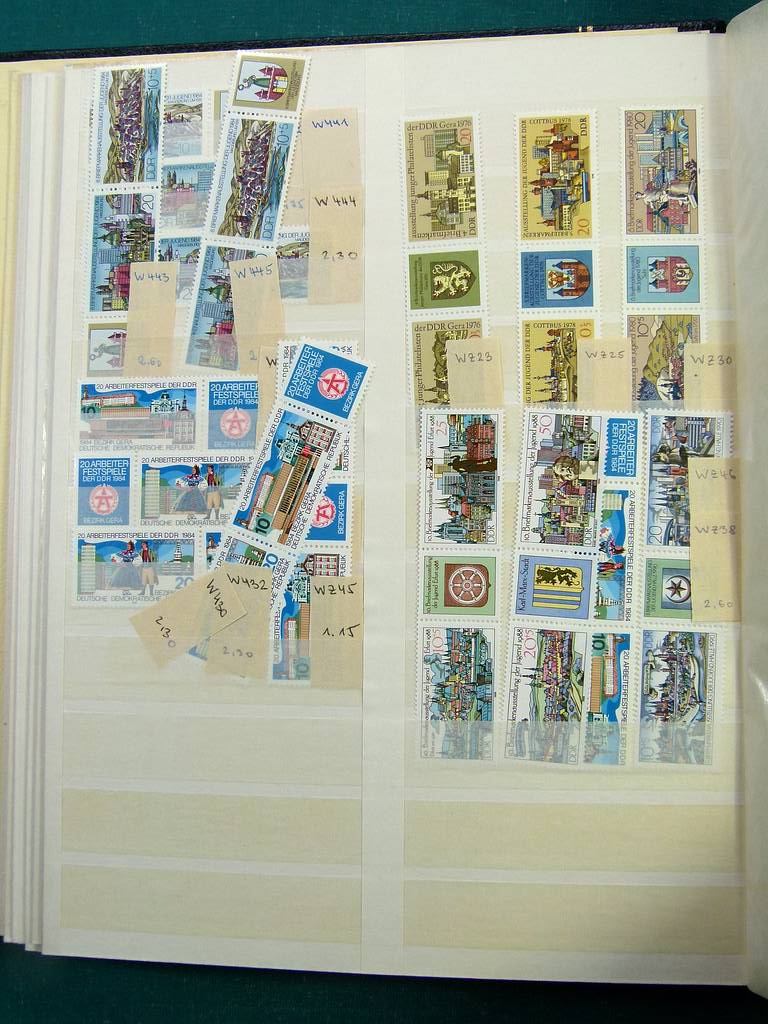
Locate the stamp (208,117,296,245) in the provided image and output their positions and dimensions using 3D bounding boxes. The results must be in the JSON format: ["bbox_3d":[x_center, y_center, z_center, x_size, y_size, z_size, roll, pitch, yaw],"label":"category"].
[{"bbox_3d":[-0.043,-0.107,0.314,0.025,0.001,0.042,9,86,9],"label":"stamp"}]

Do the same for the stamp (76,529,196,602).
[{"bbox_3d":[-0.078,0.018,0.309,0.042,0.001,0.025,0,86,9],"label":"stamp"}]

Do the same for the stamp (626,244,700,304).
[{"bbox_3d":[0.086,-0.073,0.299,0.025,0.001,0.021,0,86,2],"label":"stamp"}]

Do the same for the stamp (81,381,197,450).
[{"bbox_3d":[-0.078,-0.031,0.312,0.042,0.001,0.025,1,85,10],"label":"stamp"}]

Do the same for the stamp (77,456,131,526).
[{"bbox_3d":[-0.094,-0.007,0.329,0.019,0.001,0.024,-1,87,11],"label":"stamp"}]

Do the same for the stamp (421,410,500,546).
[{"bbox_3d":[0.024,-0.010,0.300,0.025,0.001,0.043,1,86,5],"label":"stamp"}]

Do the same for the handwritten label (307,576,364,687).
[{"bbox_3d":[-0.015,0.037,0.305,0.017,0.001,0.035,0,86,8],"label":"handwritten label"}]

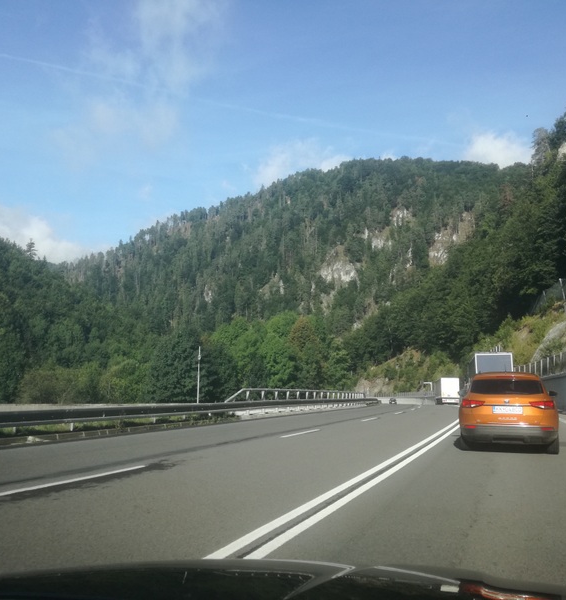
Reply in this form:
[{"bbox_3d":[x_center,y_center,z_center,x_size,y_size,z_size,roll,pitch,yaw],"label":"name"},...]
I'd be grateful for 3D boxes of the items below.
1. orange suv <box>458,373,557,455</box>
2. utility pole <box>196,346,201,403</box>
[{"bbox_3d":[4.941,2.404,13.692,1.850,1.610,4.370,-2,-9,19],"label":"orange suv"},{"bbox_3d":[-6.166,5.512,45.682,0.170,4.430,0.170,1,-8,0],"label":"utility pole"}]

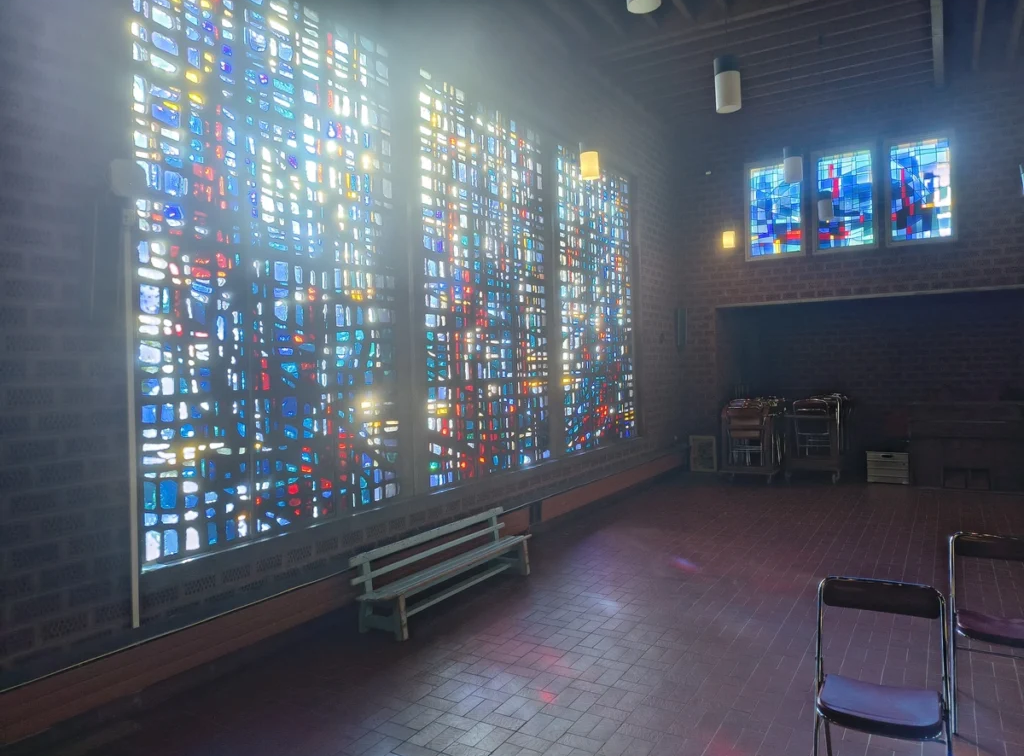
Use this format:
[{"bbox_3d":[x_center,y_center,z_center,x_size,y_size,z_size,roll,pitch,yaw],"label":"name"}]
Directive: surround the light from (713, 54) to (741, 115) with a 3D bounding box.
[{"bbox_3d":[1.459,-1.984,4.800,0.165,0.345,0.165,-1,1,32],"label":"light"}]

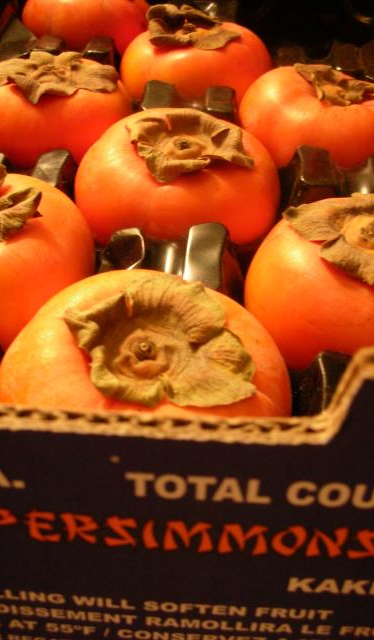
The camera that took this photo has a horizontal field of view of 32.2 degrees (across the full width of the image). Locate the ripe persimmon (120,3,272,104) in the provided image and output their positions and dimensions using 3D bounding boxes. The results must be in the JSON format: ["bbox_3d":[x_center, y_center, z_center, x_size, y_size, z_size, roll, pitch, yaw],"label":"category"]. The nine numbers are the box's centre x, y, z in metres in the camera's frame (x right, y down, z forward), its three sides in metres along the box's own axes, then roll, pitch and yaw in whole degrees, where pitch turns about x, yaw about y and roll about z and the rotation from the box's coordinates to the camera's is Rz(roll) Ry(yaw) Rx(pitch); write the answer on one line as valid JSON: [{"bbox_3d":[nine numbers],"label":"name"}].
[{"bbox_3d":[0.005,-0.126,0.333,0.077,0.054,0.077,3,42,2],"label":"ripe persimmon"}]

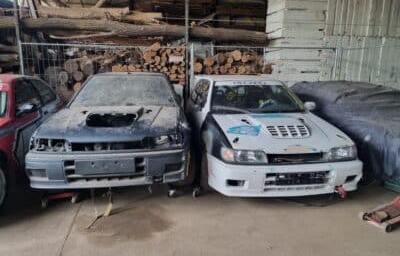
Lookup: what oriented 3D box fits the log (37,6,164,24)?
[{"bbox_3d":[-2.581,-2.889,7.714,3.100,0.330,0.350,-1,10,-9],"label":"log"}]

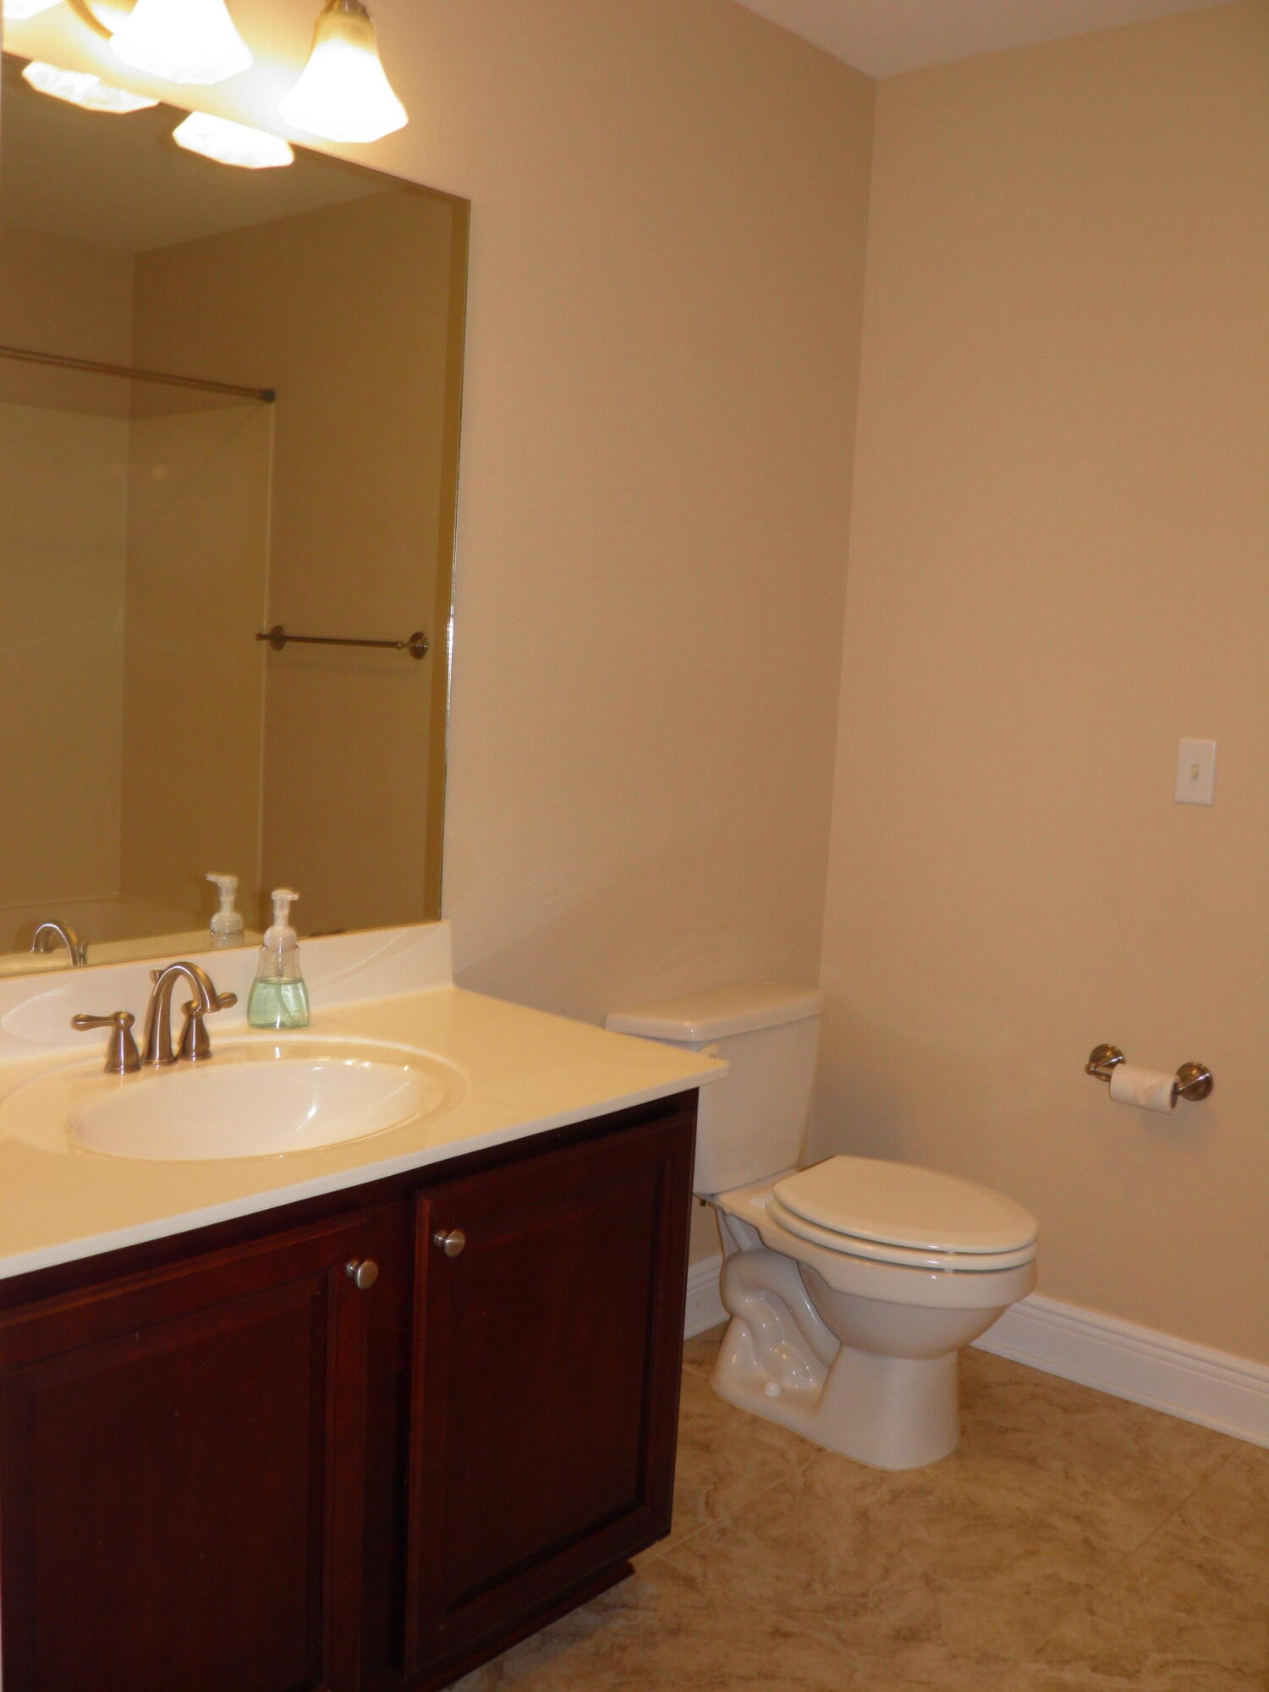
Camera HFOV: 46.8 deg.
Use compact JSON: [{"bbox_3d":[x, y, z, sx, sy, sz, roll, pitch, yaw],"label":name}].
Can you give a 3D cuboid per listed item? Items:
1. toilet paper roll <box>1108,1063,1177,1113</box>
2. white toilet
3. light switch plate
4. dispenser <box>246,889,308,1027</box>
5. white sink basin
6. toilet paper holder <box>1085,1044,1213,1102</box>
[{"bbox_3d":[0.920,0.437,2.648,0.110,0.064,0.064,9,10,42],"label":"toilet paper roll"},{"bbox_3d":[0.369,0.676,2.668,0.730,0.705,0.440,9,10,42],"label":"white toilet"},{"bbox_3d":[0.991,-0.129,2.595,0.071,0.115,0.012,9,10,42],"label":"light switch plate"},{"bbox_3d":[-0.513,0.160,2.124,0.070,0.190,0.077,3,7,0],"label":"dispenser"},{"bbox_3d":[-0.460,0.369,1.768,0.390,0.130,0.490,9,10,42],"label":"white sink basin"},{"bbox_3d":[0.920,0.417,2.664,0.232,0.066,0.075,9,10,42],"label":"toilet paper holder"}]

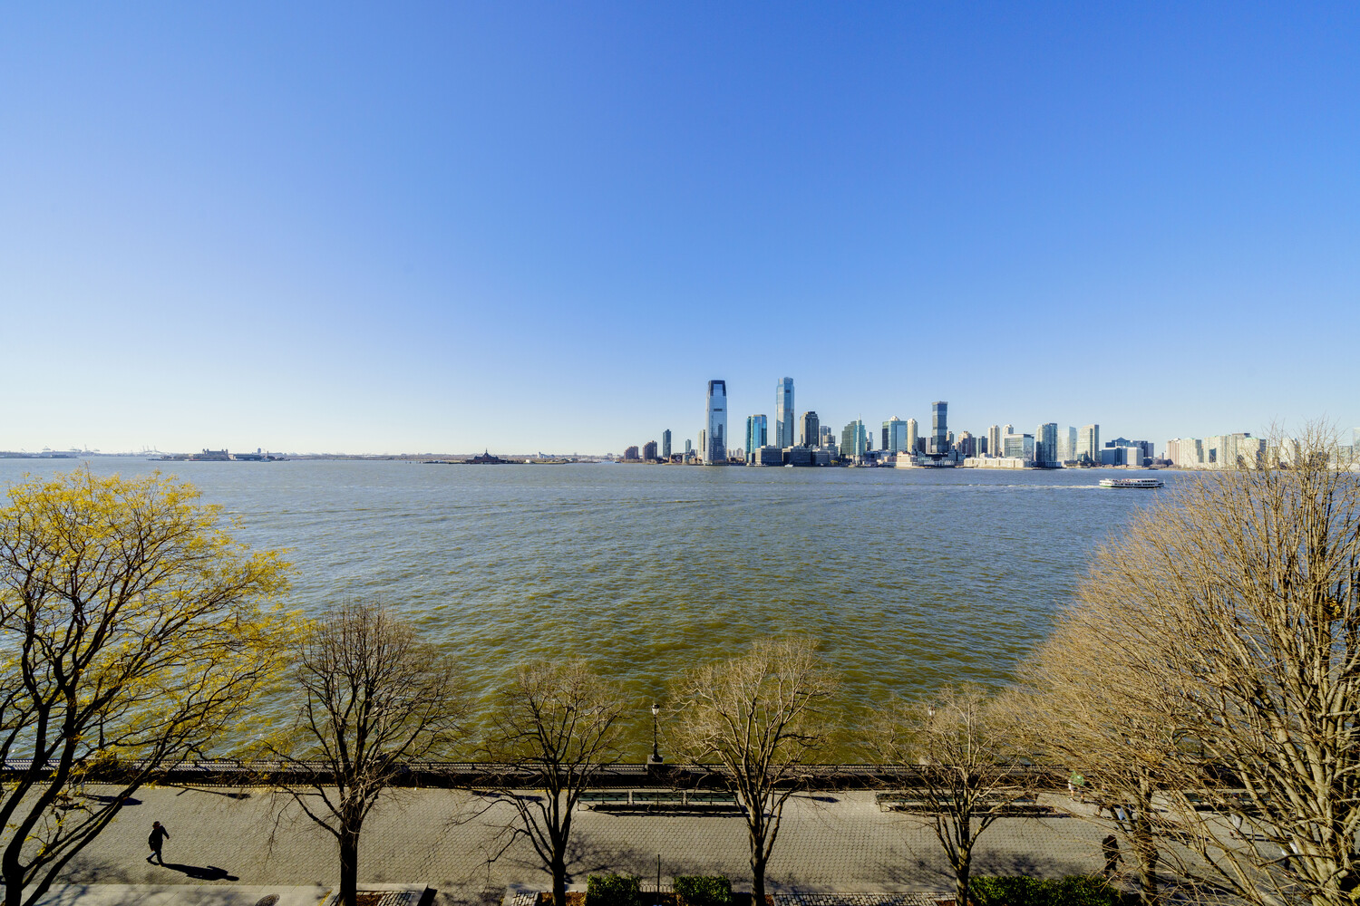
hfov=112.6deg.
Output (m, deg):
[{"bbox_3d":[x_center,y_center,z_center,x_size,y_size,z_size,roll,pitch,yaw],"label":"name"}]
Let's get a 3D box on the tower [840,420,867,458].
[{"bbox_3d":[516.772,-31.178,1350.000,38.000,140.200,72.000,1,-1,-5],"label":"tower"}]

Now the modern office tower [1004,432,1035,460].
[{"bbox_3d":[1048.050,-5.640,1400.340,36.000,102.000,68.000,1,-1,-6],"label":"modern office tower"}]

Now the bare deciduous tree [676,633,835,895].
[{"bbox_3d":[2.671,11.402,16.050,5.600,9.600,5.400,1,-1,0],"label":"bare deciduous tree"}]

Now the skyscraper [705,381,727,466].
[{"bbox_3d":[105.700,-83.780,1313.260,50.000,238.000,52.000,1,-1,-6],"label":"skyscraper"}]

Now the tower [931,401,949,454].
[{"bbox_3d":[850.411,-62.847,1485.000,32.000,213.400,30.000,1,-1,-5],"label":"tower"}]

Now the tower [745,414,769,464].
[{"bbox_3d":[237.078,-41.212,1395.000,56.000,157.700,48.000,1,-1,-5],"label":"tower"}]

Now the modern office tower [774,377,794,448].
[{"bbox_3d":[330.000,-98.220,1419.500,36.000,274.000,52.000,1,-1,-8],"label":"modern office tower"}]

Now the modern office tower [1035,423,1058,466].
[{"bbox_3d":[1053.020,-19.950,1300.520,42.000,128.000,25.000,1,-1,-6],"label":"modern office tower"}]

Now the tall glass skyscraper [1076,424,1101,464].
[{"bbox_3d":[1546.920,-25.650,1715.700,24.000,160.000,58.000,1,-1,-6],"label":"tall glass skyscraper"}]

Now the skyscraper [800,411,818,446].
[{"bbox_3d":[409.863,-45.774,1425.000,41.000,169.100,44.000,1,-1,-5],"label":"skyscraper"}]

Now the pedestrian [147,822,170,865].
[{"bbox_3d":[-20.384,15.221,17.719,0.800,1.720,0.600,0,-1,18],"label":"pedestrian"}]

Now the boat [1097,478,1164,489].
[{"bbox_3d":[359.410,23.790,360.760,43.000,8.000,9.000,1,-1,0],"label":"boat"}]

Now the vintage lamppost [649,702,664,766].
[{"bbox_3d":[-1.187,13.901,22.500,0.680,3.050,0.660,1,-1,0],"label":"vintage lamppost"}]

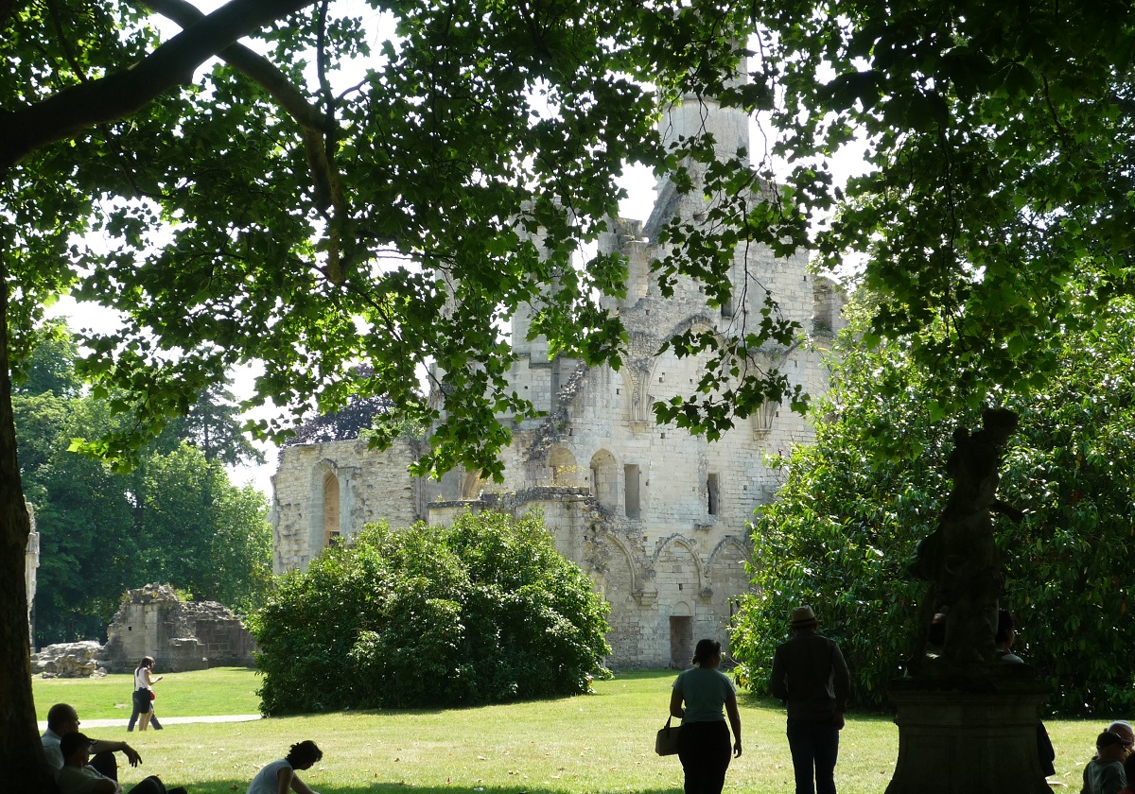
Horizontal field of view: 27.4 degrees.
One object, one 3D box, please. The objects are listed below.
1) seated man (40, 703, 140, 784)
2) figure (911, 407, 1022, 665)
[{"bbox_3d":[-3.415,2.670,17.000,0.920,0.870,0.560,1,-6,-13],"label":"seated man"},{"bbox_3d":[2.466,0.863,14.400,0.560,1.580,0.520,3,-8,-30],"label":"figure"}]

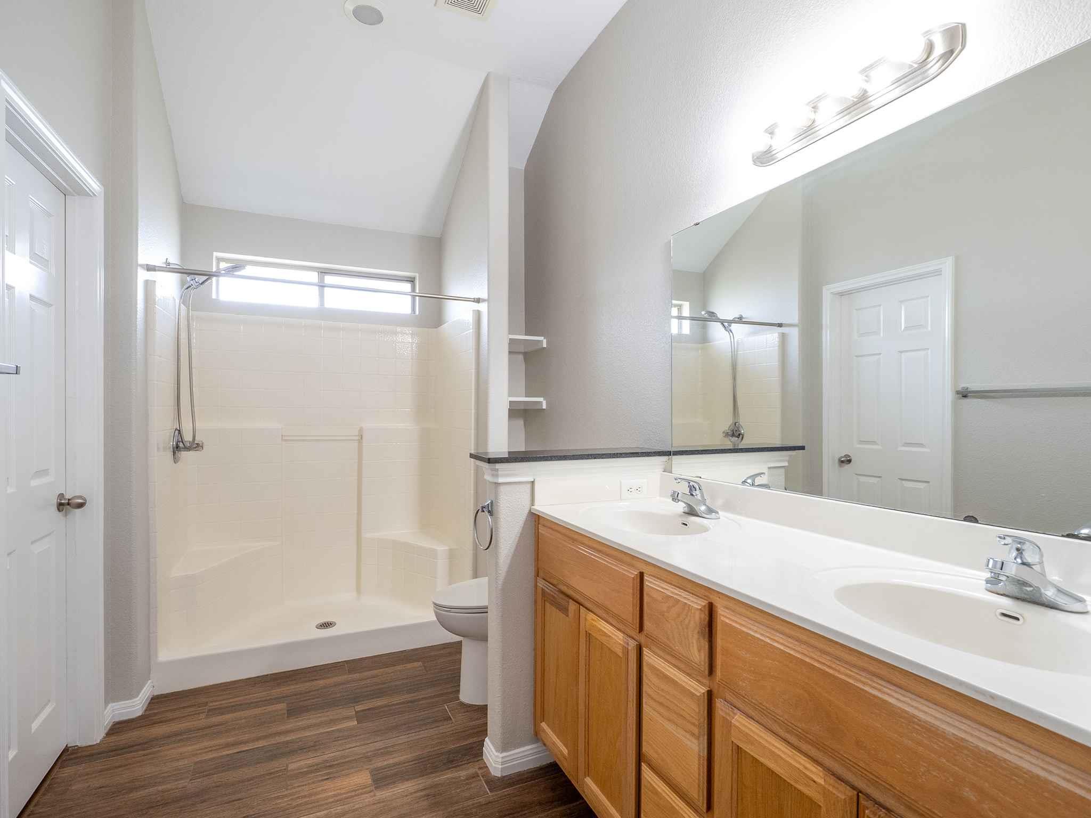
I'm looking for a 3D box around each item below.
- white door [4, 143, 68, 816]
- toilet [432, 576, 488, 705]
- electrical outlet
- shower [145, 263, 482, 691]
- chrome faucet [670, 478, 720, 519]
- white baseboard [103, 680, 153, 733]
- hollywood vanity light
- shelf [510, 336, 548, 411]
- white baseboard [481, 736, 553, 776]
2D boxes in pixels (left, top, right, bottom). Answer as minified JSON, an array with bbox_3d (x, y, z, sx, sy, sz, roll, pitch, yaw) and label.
[{"bbox_3d":[-1.657,0.226,1.784,0.042,2.032,0.711,0,0,-24],"label":"white door"},{"bbox_3d":[-0.151,0.889,2.601,0.735,0.740,0.440,0,0,-24],"label":"toilet"},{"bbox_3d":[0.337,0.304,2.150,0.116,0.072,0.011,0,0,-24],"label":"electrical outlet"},{"bbox_3d":[-1.223,0.326,3.193,1.525,1.870,0.850,0,0,-24],"label":"shower"},{"bbox_3d":[0.469,0.285,1.840,0.155,0.125,0.155,0,0,-24],"label":"chrome faucet"},{"bbox_3d":[-1.722,1.219,2.332,0.110,0.078,0.330,0,0,-24],"label":"white baseboard"},{"bbox_3d":[0.713,-0.789,1.455,0.120,0.120,0.608,0,0,-24],"label":"hollywood vanity light"},{"bbox_3d":[-0.168,-0.201,3.309,0.220,0.405,0.290,0,0,-24],"label":"shelf"},{"bbox_3d":[-0.098,1.218,2.038,0.235,0.078,0.137,0,0,-24],"label":"white baseboard"}]

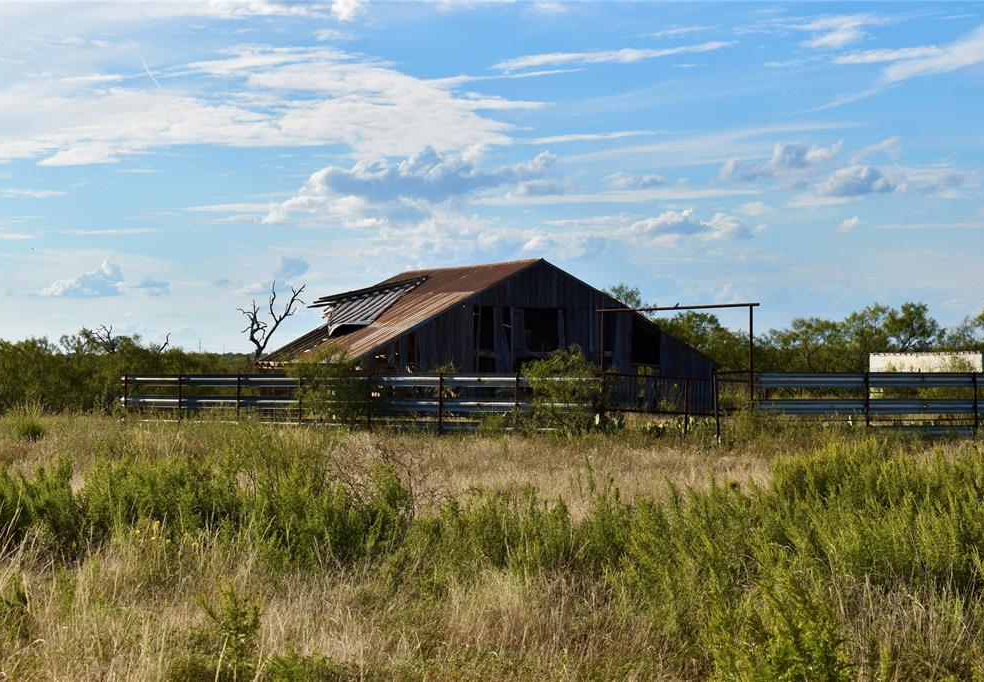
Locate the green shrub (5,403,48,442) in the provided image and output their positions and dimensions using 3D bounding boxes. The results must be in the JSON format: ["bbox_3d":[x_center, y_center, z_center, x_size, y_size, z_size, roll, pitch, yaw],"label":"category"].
[{"bbox_3d":[-9.750,1.717,48.800,0.950,0.890,0.900,0,-1,0],"label":"green shrub"}]

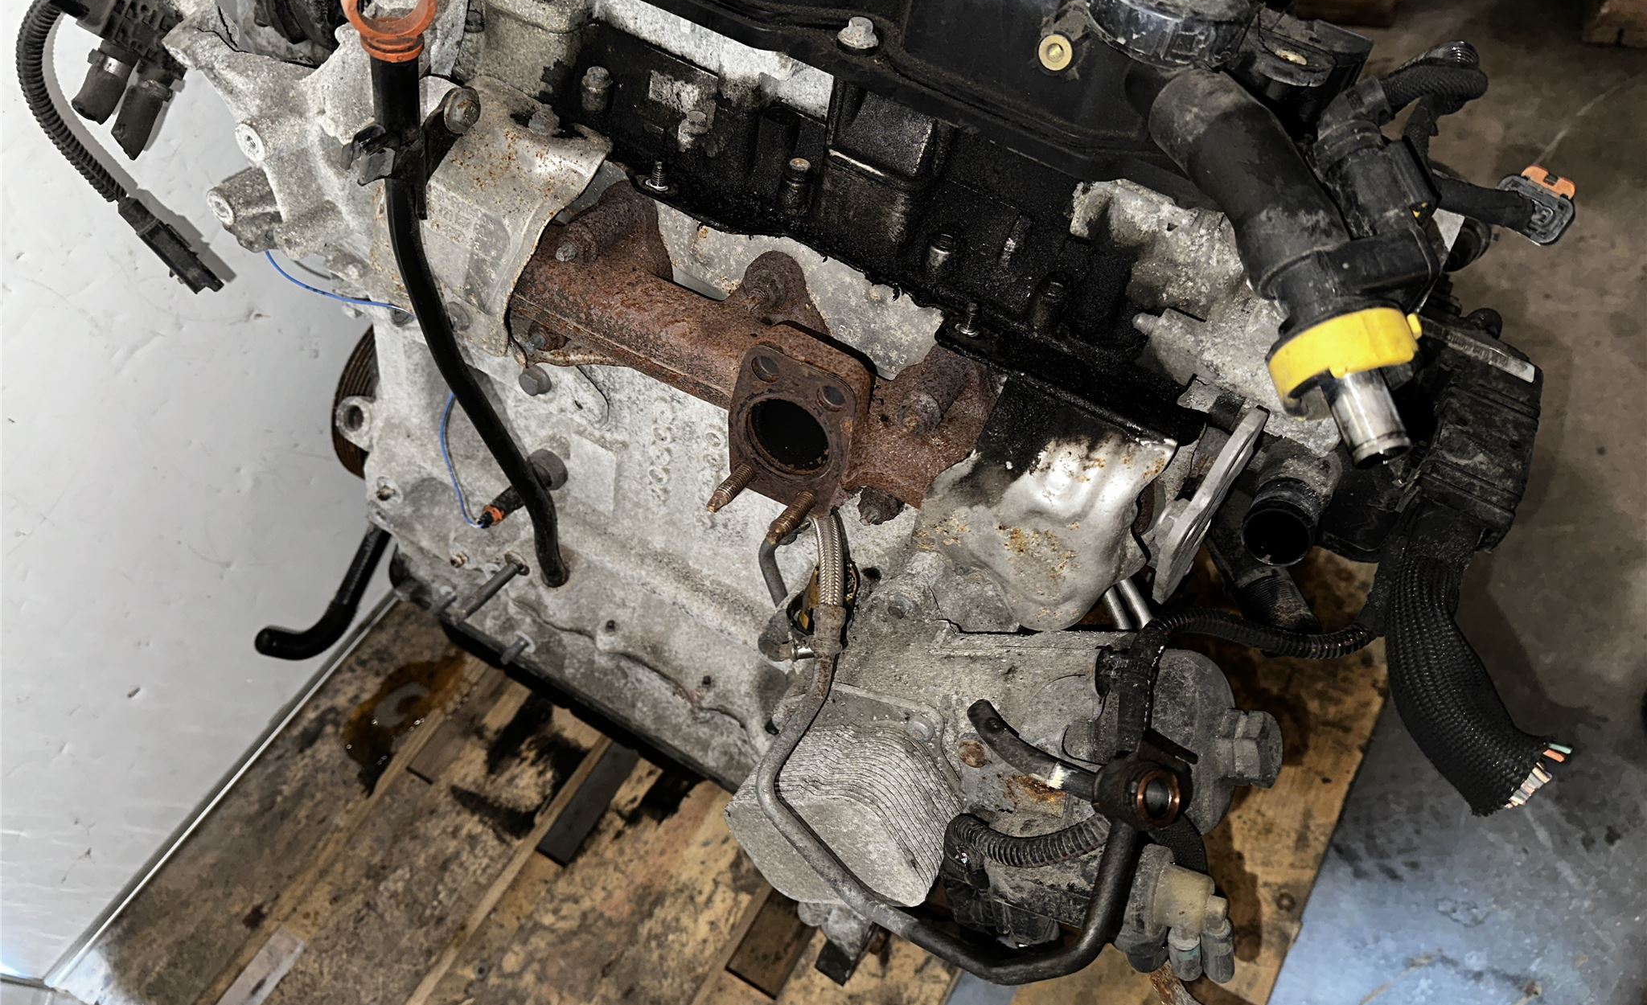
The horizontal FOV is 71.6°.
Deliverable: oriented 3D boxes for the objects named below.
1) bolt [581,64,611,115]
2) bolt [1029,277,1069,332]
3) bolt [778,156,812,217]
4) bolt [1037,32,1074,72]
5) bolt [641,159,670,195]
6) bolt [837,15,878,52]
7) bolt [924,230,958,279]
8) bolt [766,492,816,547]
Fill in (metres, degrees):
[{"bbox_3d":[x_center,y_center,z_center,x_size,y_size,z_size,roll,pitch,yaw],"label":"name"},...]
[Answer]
[{"bbox_3d":[-0.135,-0.244,0.675,0.018,0.021,0.018,6,47,-7],"label":"bolt"},{"bbox_3d":[0.097,-0.085,0.492,0.011,0.022,0.011,27,42,11],"label":"bolt"},{"bbox_3d":[-0.016,-0.178,0.645,0.015,0.029,0.015,6,47,-7],"label":"bolt"},{"bbox_3d":[0.096,-0.186,0.470,0.015,0.015,0.010,8,28,16],"label":"bolt"},{"bbox_3d":[-0.096,-0.185,0.652,0.015,0.015,0.015,6,47,-7],"label":"bolt"},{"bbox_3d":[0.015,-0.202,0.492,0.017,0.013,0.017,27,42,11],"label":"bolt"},{"bbox_3d":[0.052,-0.109,0.502,0.011,0.018,0.011,27,42,11],"label":"bolt"},{"bbox_3d":[-0.016,0.008,0.596,0.009,0.009,0.040,27,48,13],"label":"bolt"}]

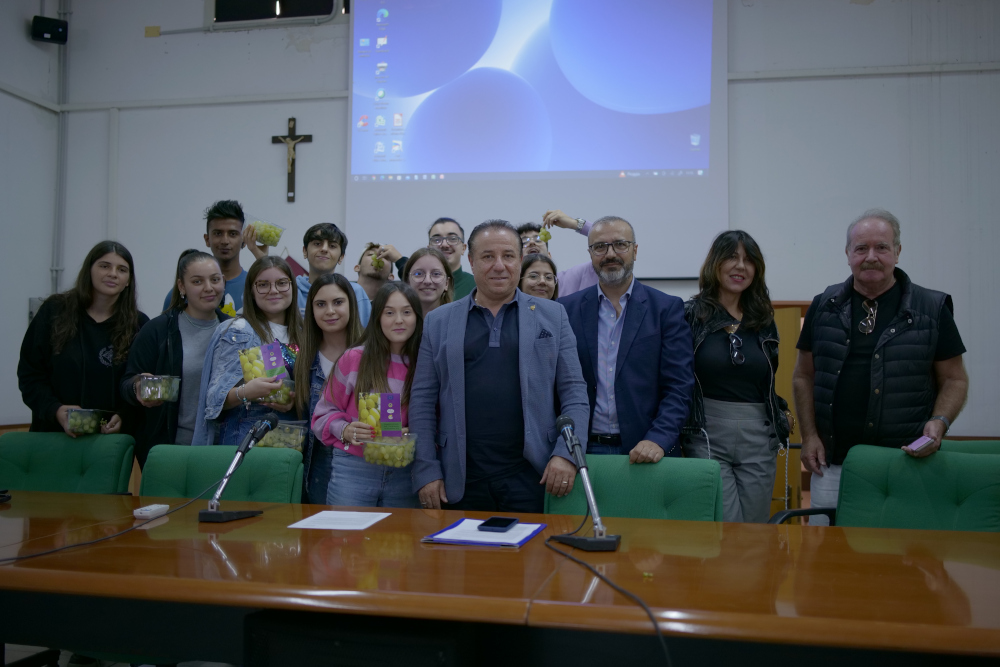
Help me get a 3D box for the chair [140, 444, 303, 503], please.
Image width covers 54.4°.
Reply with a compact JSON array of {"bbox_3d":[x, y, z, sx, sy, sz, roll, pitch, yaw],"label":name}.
[{"bbox_3d":[-0.978,0.830,2.984,0.600,0.920,0.620,0,-2,10],"label":"chair"}]

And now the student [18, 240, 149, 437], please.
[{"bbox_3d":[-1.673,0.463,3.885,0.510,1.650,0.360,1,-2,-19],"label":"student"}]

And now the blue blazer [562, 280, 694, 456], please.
[{"bbox_3d":[0.429,0.192,3.375,0.500,0.740,0.360,0,-2,12],"label":"blue blazer"}]

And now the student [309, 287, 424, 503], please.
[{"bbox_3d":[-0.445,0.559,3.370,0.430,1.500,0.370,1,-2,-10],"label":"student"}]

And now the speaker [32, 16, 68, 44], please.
[{"bbox_3d":[-2.600,-1.738,5.616,0.190,0.140,0.150,1,6,-27],"label":"speaker"}]

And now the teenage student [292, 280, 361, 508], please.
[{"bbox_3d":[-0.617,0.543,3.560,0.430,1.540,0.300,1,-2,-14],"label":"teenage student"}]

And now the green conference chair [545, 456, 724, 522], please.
[{"bbox_3d":[0.361,0.822,2.831,0.600,0.890,0.620,0,-2,15],"label":"green conference chair"}]

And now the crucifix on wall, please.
[{"bbox_3d":[-1.241,-1.040,5.814,0.258,0.515,0.060,0,-2,11],"label":"crucifix on wall"}]

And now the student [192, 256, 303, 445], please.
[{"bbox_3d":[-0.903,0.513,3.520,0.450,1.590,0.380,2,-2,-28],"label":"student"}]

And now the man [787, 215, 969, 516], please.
[{"bbox_3d":[1.327,0.449,3.390,0.600,1.760,0.380,0,-2,26],"label":"man"}]

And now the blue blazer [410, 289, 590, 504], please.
[{"bbox_3d":[0.002,0.208,3.074,0.560,0.680,0.340,0,-2,2],"label":"blue blazer"}]

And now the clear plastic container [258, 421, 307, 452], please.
[{"bbox_3d":[-0.766,0.366,3.388,0.180,0.105,0.120,1,-2,-6],"label":"clear plastic container"}]

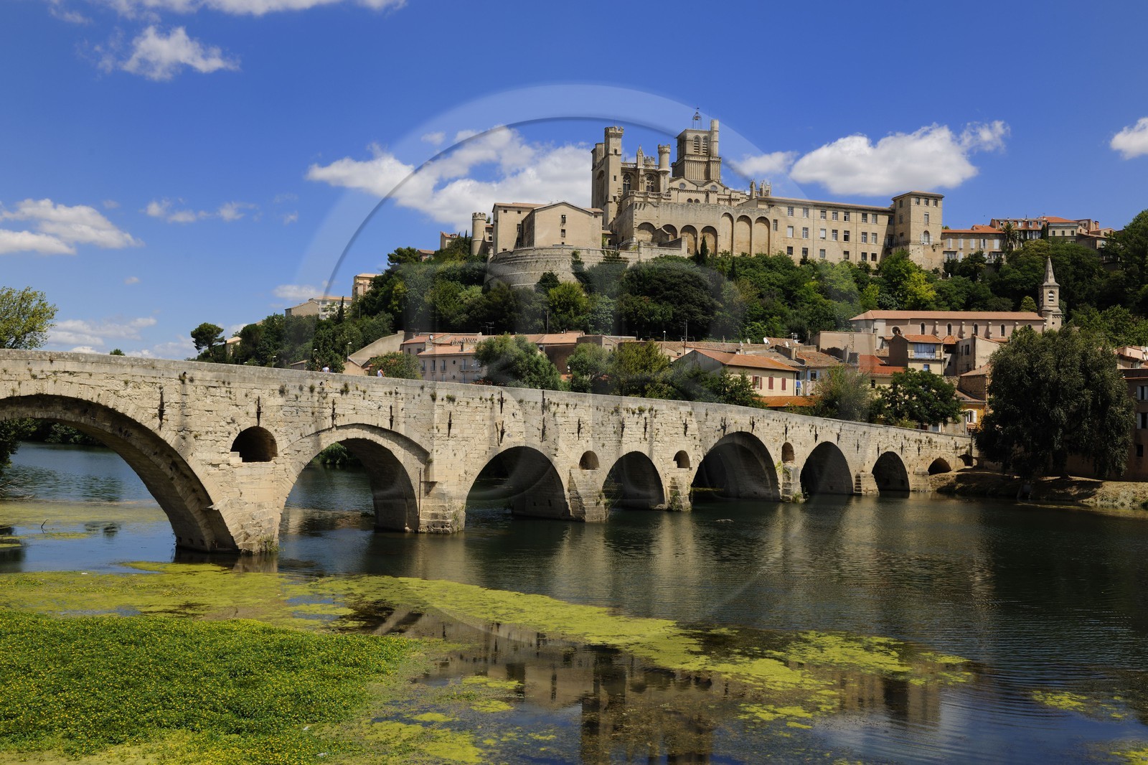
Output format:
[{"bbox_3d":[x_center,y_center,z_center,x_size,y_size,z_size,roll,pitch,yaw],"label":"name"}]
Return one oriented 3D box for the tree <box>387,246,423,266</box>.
[{"bbox_3d":[-44.930,-33.230,305.000,9.600,6.500,8.500,1,-2,0],"label":"tree"}]

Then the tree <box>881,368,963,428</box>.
[{"bbox_3d":[50.519,3.058,167.000,11.243,10.048,10.680,0,-3,17],"label":"tree"}]

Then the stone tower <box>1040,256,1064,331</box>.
[{"bbox_3d":[93.442,-16.566,225.000,3.342,15.981,3.342,1,-3,5],"label":"stone tower"}]

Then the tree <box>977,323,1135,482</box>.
[{"bbox_3d":[56.323,2.344,135.000,17.225,17.829,15.502,0,-3,23],"label":"tree"}]

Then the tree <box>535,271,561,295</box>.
[{"bbox_3d":[-6.730,-24.970,292.000,6.300,6.800,6.000,1,-2,0],"label":"tree"}]

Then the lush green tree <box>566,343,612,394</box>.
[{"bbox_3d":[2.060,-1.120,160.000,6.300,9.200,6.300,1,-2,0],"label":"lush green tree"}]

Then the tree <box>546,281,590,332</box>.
[{"bbox_3d":[-1.597,-18.938,292.000,11.184,13.745,10.625,1,-3,0],"label":"tree"}]

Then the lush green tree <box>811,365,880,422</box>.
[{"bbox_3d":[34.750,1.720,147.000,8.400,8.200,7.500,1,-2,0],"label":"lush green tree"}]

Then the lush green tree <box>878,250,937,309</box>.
[{"bbox_3d":[90.533,-27.669,312.000,15.456,16.418,14.683,0,-3,16],"label":"lush green tree"}]

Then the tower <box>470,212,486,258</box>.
[{"bbox_3d":[-30.379,-46.620,365.000,5.119,15.222,5.119,1,-3,-5],"label":"tower"}]

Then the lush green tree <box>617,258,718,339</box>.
[{"bbox_3d":[20.250,-17.820,248.000,20.800,17.800,17.500,1,-2,0],"label":"lush green tree"}]

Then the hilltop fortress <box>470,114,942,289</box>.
[{"bbox_3d":[36.560,-51.430,326.000,122.000,52.000,52.000,1,-2,-12],"label":"hilltop fortress"}]

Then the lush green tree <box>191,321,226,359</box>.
[{"bbox_3d":[-105.336,-11.732,330.000,9.341,11.117,8.874,2,-3,-18],"label":"lush green tree"}]

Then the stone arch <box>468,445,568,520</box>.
[{"bbox_3d":[-5.970,7.460,86.800,5.200,6.200,12.600,-1,-3,35],"label":"stone arch"}]

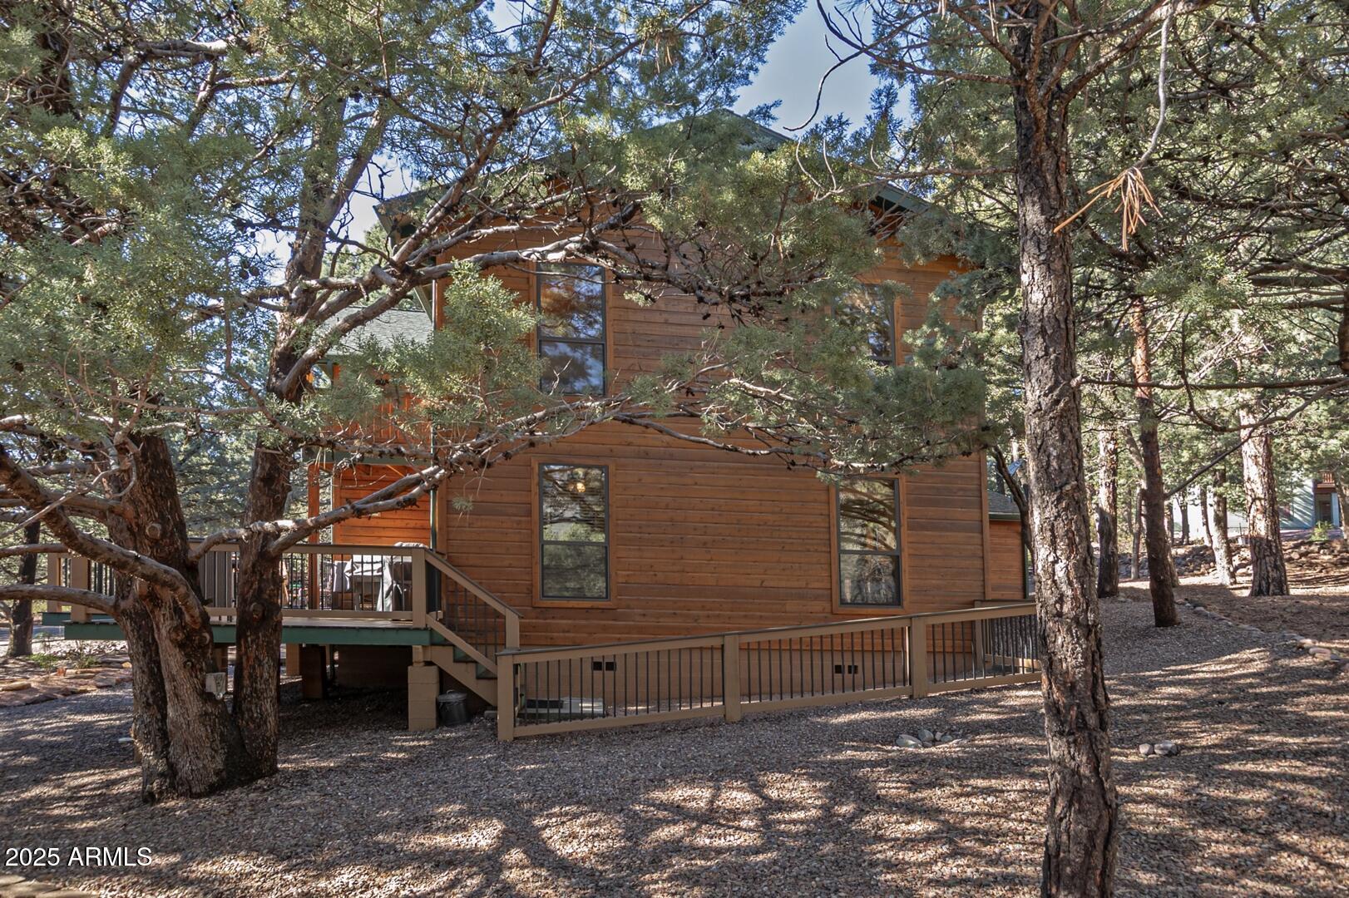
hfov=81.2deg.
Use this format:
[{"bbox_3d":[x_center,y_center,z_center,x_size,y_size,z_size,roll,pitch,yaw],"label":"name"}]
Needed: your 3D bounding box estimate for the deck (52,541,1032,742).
[{"bbox_3d":[-1.550,2.170,10.000,10.800,2.000,3.800,0,-4,-7],"label":"deck"}]

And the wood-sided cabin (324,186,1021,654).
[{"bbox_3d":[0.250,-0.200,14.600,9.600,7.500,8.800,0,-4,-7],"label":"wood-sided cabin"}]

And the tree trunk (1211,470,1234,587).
[{"bbox_3d":[14.296,2.061,20.500,0.480,3.100,0.450,0,-4,0],"label":"tree trunk"}]

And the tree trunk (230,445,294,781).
[{"bbox_3d":[-3.803,1.511,7.250,0.480,3.000,0.460,0,-4,0],"label":"tree trunk"}]

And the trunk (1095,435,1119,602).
[{"bbox_3d":[9.790,1.503,17.800,0.480,3.800,0.470,0,-4,0],"label":"trunk"}]

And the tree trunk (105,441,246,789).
[{"bbox_3d":[-4.384,1.469,7.000,0.980,3.050,0.780,0,-4,0],"label":"tree trunk"}]

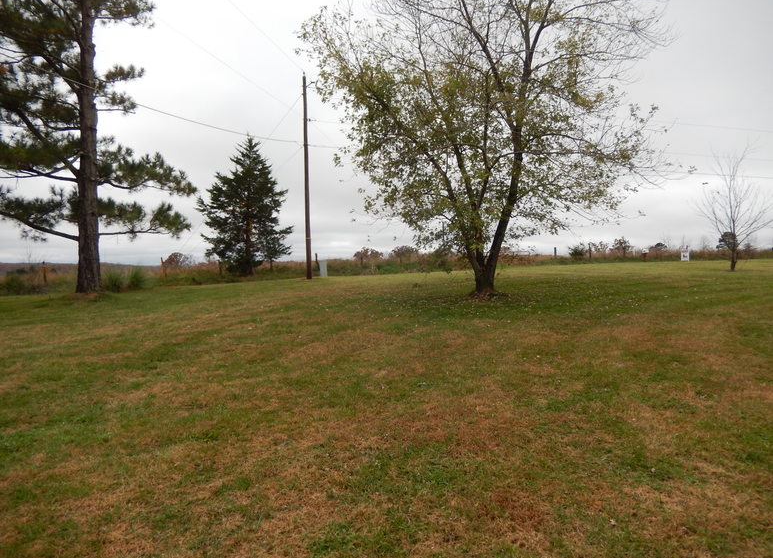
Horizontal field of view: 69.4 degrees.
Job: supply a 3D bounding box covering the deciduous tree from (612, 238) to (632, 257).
[{"bbox_3d":[21.100,-2.730,50.000,1.850,2.100,1.800,-1,2,0],"label":"deciduous tree"}]

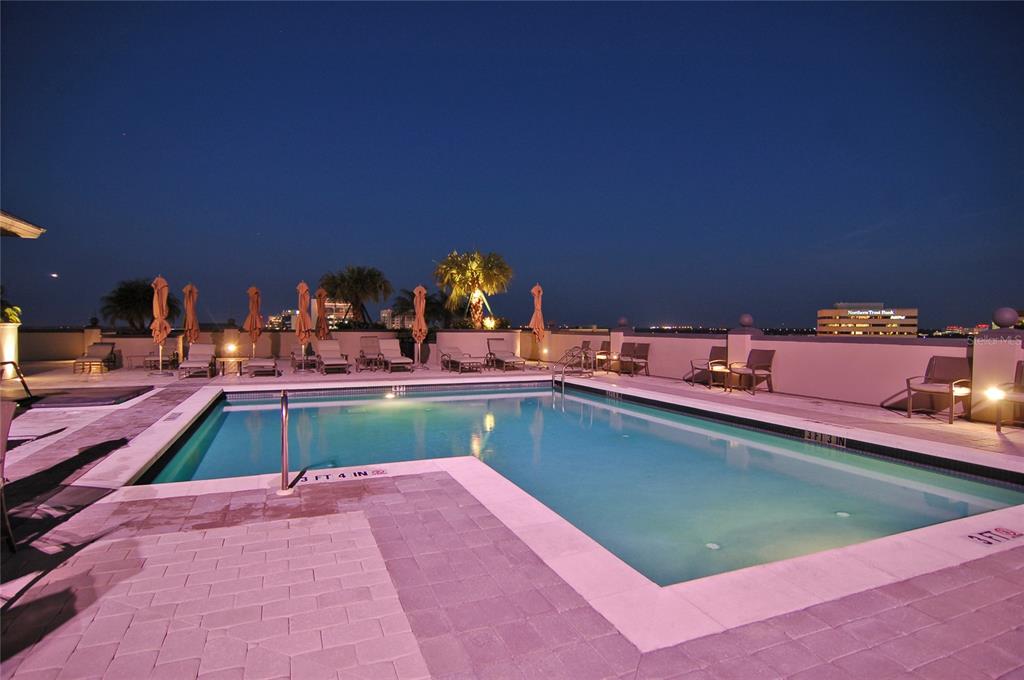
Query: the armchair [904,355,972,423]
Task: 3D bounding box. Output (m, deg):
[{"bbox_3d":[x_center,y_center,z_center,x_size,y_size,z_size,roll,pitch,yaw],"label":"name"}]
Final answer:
[{"bbox_3d":[6.005,0.676,7.139,0.643,0.882,0.542,0,1,-20],"label":"armchair"}]

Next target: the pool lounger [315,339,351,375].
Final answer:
[{"bbox_3d":[-4.966,0.451,14.175,0.700,0.870,1.700,0,1,-28],"label":"pool lounger"}]

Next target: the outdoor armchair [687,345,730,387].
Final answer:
[{"bbox_3d":[4.309,0.579,10.997,0.706,0.869,0.554,0,2,-23],"label":"outdoor armchair"}]

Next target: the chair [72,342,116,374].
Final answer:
[{"bbox_3d":[-11.122,0.470,13.700,0.630,0.794,1.550,0,2,-23],"label":"chair"}]

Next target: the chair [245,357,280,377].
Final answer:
[{"bbox_3d":[-6.491,0.680,13.388,0.680,0.420,1.900,0,1,-25],"label":"chair"}]

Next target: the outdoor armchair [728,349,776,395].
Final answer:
[{"bbox_3d":[4.752,0.611,10.063,0.706,0.857,0.554,-1,2,-31],"label":"outdoor armchair"}]

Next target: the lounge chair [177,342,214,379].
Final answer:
[{"bbox_3d":[-7.777,0.482,12.800,0.660,0.810,1.480,0,1,-23],"label":"lounge chair"}]

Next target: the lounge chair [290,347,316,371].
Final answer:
[{"bbox_3d":[-6.399,0.481,15.698,0.680,0.720,1.750,0,1,-28],"label":"lounge chair"}]

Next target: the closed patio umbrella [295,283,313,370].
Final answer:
[{"bbox_3d":[-5.900,-0.403,14.465,0.479,2.558,0.479,0,2,-23],"label":"closed patio umbrella"}]

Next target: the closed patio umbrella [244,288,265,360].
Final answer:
[{"bbox_3d":[-8.123,-0.451,16.094,0.560,2.540,0.560,0,1,-22],"label":"closed patio umbrella"}]

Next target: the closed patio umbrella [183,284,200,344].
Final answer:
[{"bbox_3d":[-9.841,-0.456,15.694,0.500,2.540,0.500,0,1,-22],"label":"closed patio umbrella"}]

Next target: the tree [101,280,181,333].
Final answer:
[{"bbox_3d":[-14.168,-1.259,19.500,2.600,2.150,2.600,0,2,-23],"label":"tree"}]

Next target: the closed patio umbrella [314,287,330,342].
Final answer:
[{"bbox_3d":[-6.391,-0.461,17.194,0.480,2.540,0.480,0,1,-22],"label":"closed patio umbrella"}]

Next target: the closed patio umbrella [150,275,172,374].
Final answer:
[{"bbox_3d":[-9.212,-0.413,13.395,0.504,2.596,0.504,0,2,-23],"label":"closed patio umbrella"}]

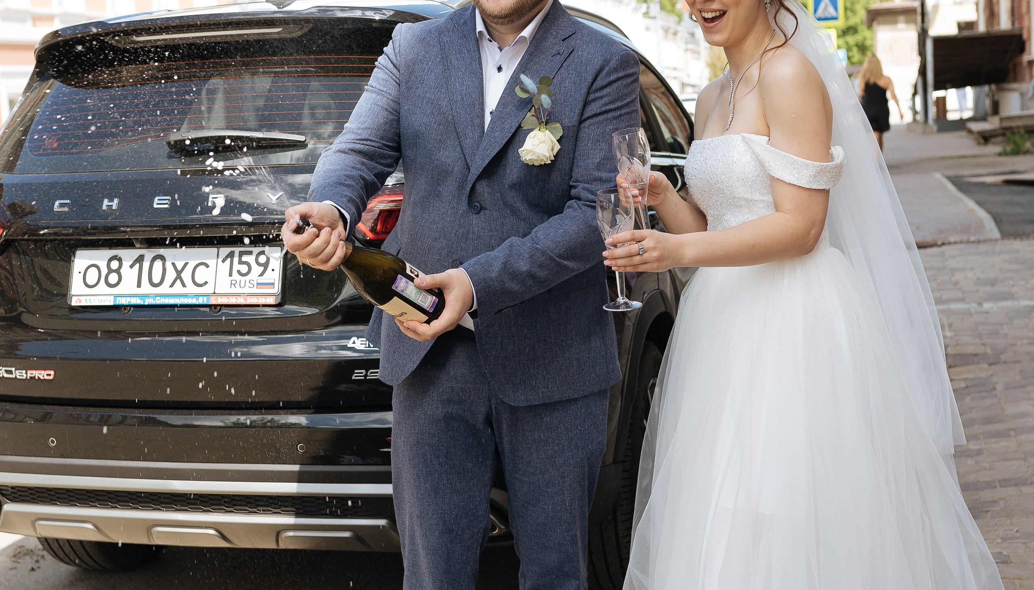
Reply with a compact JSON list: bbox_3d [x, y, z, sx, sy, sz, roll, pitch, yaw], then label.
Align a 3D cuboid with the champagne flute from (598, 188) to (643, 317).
[{"bbox_3d":[0.175,-0.075,2.570,0.067,0.214,0.067,-4,11,0],"label":"champagne flute"}]

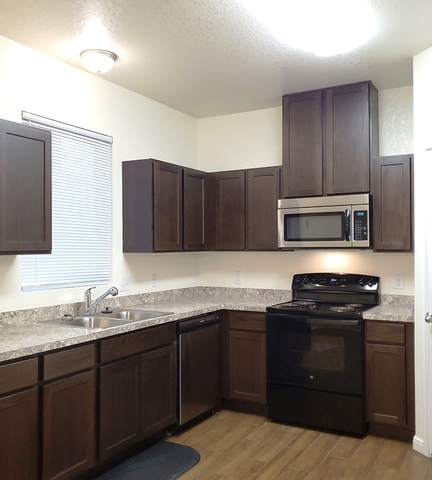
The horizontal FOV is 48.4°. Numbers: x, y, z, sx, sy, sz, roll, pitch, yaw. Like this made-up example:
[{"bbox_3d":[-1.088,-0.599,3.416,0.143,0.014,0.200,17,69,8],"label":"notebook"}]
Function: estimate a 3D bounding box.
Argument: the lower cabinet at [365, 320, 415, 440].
[{"bbox_3d":[1.385,1.028,3.724,0.325,0.876,0.630,-1,-1,30],"label":"lower cabinet"}]

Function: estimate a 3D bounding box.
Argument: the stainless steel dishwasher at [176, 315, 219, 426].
[{"bbox_3d":[-0.379,1.019,3.963,0.610,0.810,0.600,-1,-1,30],"label":"stainless steel dishwasher"}]

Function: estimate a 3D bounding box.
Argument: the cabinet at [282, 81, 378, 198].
[{"bbox_3d":[0.985,-0.817,4.151,0.755,0.902,0.318,-1,-1,30],"label":"cabinet"}]

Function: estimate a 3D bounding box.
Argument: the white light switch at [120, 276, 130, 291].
[{"bbox_3d":[-0.746,0.368,3.995,0.012,0.115,0.108,-1,-1,30],"label":"white light switch"}]

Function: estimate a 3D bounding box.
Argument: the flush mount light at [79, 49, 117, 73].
[{"bbox_3d":[-0.812,-1.220,3.345,0.256,0.108,0.256,0,-1,0],"label":"flush mount light"}]

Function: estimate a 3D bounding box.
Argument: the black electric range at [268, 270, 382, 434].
[{"bbox_3d":[0.901,0.890,3.970,0.759,1.172,0.660,-1,-1,30],"label":"black electric range"}]

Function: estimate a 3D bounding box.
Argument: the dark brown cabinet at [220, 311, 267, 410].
[{"bbox_3d":[0.393,1.039,4.296,0.448,0.866,0.615,-1,-1,30],"label":"dark brown cabinet"}]

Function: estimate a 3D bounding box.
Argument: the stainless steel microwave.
[{"bbox_3d":[0.963,-0.139,4.116,0.760,0.420,0.390,-1,-1,30],"label":"stainless steel microwave"}]

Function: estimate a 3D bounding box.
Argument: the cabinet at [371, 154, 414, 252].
[{"bbox_3d":[1.452,-0.278,3.876,0.315,0.747,0.328,-1,-1,30],"label":"cabinet"}]

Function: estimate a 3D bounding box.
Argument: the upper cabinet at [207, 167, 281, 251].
[{"bbox_3d":[0.330,-0.268,4.518,0.750,0.745,0.320,-1,-1,30],"label":"upper cabinet"}]

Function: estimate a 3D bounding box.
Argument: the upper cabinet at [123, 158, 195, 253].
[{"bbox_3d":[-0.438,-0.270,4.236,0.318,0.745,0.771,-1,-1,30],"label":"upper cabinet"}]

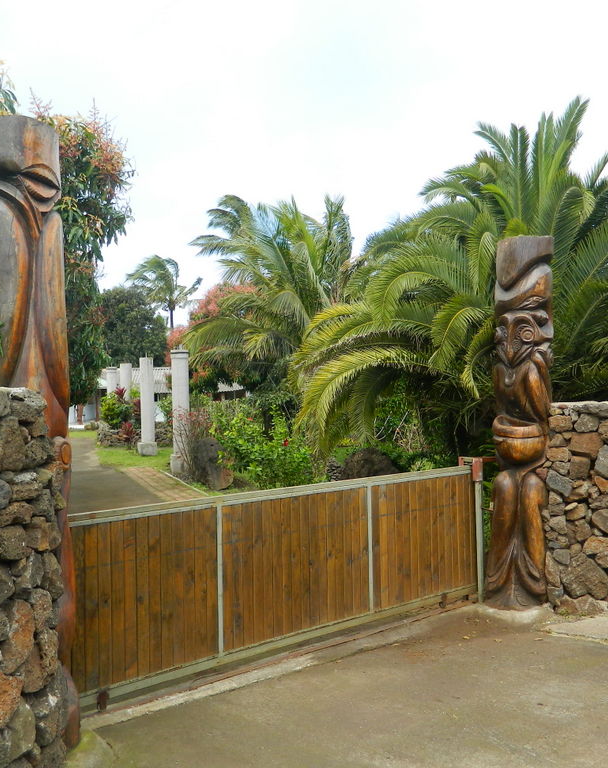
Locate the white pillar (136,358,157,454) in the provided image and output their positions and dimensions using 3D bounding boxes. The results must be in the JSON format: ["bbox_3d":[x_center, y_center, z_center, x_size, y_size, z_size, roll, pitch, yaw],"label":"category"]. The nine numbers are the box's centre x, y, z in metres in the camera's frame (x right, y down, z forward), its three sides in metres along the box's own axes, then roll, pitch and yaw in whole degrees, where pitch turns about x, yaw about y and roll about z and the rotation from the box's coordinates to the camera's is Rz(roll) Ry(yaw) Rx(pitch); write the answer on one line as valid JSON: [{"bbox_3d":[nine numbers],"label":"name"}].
[{"bbox_3d":[-4.746,0.736,22.392,0.500,2.750,0.500,-1,-1,-34],"label":"white pillar"}]

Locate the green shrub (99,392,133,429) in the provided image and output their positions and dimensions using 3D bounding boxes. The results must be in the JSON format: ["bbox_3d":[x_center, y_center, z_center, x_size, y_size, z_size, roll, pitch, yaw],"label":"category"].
[{"bbox_3d":[-6.245,0.878,24.500,1.150,1.200,1.100,-2,-1,0],"label":"green shrub"}]

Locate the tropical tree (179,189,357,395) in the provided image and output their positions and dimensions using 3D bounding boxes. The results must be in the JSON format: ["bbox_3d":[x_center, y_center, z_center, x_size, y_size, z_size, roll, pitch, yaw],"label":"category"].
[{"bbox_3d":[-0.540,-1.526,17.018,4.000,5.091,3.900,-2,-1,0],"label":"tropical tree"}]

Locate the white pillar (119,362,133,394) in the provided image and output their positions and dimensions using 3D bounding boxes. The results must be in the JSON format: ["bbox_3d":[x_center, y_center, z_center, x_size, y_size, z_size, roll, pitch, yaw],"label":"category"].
[{"bbox_3d":[-6.010,0.805,24.990,0.420,2.750,0.420,-1,-1,-34],"label":"white pillar"}]

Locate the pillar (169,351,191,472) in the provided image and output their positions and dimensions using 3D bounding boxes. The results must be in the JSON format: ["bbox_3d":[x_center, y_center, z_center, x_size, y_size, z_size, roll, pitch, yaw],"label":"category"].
[{"bbox_3d":[-2.776,0.658,16.669,0.450,2.650,0.450,-1,-1,-34],"label":"pillar"}]

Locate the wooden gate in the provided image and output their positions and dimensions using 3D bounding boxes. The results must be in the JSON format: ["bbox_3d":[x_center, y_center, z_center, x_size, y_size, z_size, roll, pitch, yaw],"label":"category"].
[{"bbox_3d":[-0.018,1.220,4.912,3.338,1.070,0.120,-1,-1,-34],"label":"wooden gate"}]

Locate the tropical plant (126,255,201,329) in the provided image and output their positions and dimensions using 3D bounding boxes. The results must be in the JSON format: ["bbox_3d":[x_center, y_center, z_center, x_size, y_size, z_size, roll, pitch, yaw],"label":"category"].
[{"bbox_3d":[-10.479,-3.473,55.042,5.500,12.291,5.500,-2,-1,0],"label":"tropical plant"}]

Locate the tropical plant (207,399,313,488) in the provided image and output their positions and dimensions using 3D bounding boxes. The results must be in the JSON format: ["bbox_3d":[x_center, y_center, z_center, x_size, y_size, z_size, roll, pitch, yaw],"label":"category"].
[{"bbox_3d":[-0.796,1.018,14.075,1.900,1.600,1.700,-2,-1,0],"label":"tropical plant"}]

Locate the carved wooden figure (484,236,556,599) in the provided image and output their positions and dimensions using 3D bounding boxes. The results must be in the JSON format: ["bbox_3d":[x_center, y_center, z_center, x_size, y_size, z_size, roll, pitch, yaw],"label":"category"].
[{"bbox_3d":[1.710,0.295,5.894,0.440,2.850,0.440,-2,-1,26],"label":"carved wooden figure"}]

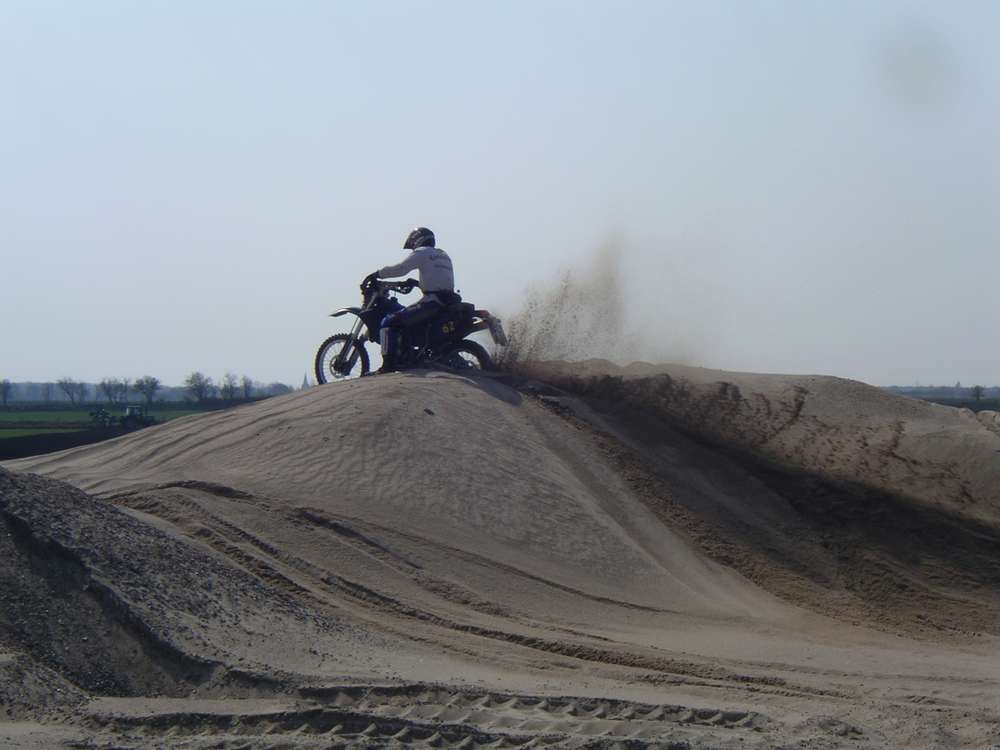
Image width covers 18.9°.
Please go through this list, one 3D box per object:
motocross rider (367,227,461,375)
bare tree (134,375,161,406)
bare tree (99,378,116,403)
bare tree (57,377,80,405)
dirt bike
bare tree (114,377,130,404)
[{"bbox_3d":[-0.878,-0.773,31.600,0.800,1.550,0.760,0,0,31],"label":"motocross rider"},{"bbox_3d":[-82.130,3.611,700.000,6.060,7.460,5.880,0,0,0],"label":"bare tree"},{"bbox_3d":[-91.449,3.611,700.000,4.190,5.590,4.070,0,0,0],"label":"bare tree"},{"bbox_3d":[-100.536,3.611,700.000,5.590,6.520,5.420,0,0,0],"label":"bare tree"},{"bbox_3d":[-0.931,-0.379,31.600,2.220,1.280,0.820,2,1,31],"label":"dirt bike"},{"bbox_3d":[-87.954,3.611,700.000,3.730,6.520,3.620,0,0,0],"label":"bare tree"}]

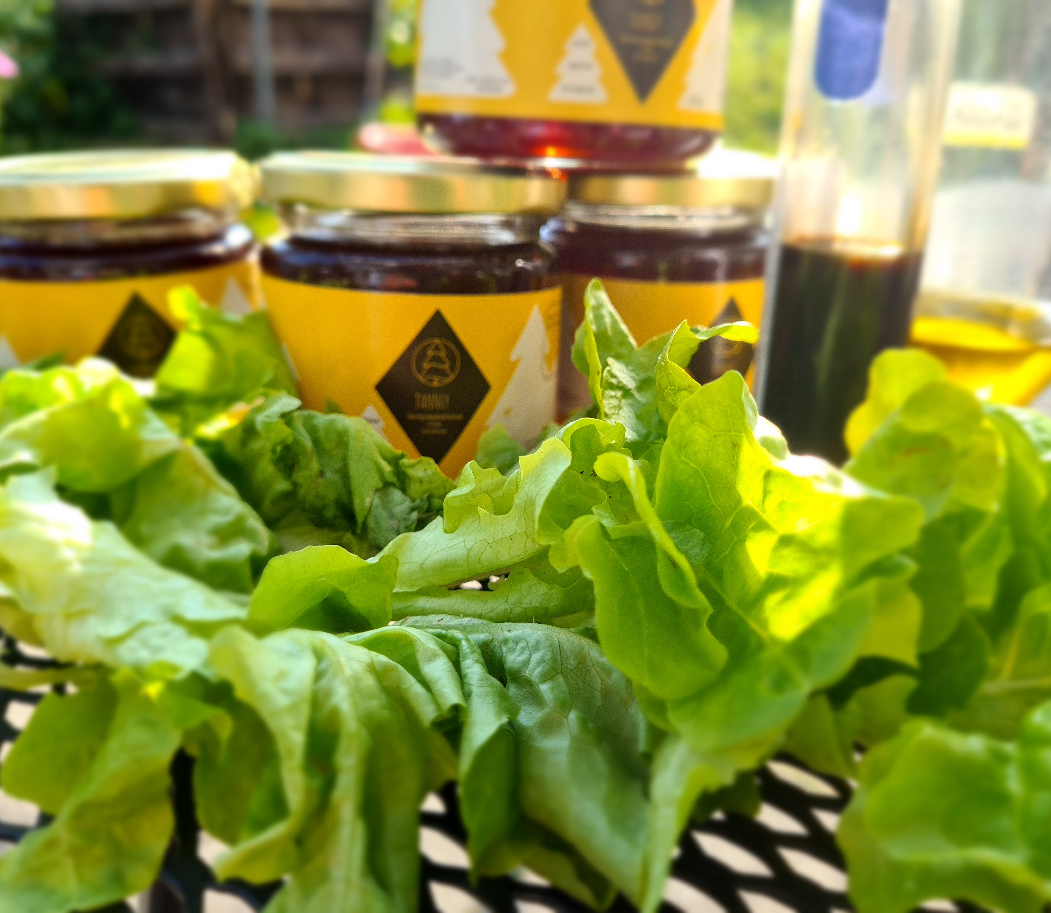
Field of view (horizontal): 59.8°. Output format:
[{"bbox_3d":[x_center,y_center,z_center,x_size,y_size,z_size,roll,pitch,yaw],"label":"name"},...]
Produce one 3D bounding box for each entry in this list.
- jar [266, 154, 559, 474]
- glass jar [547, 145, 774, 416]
[{"bbox_3d":[-0.032,-0.037,0.262,0.083,0.088,0.083,-2,19,-14],"label":"jar"},{"bbox_3d":[0.045,-0.059,0.332,0.083,0.088,0.083,1,20,0],"label":"glass jar"}]

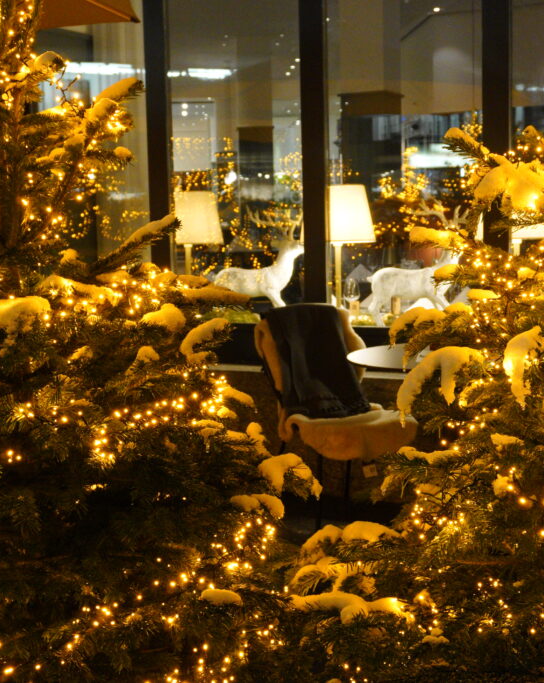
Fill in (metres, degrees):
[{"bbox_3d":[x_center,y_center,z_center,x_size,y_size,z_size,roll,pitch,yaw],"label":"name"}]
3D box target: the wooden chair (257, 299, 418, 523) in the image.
[{"bbox_3d":[0.247,0.319,4.300,0.480,0.880,0.550,-5,7,-32],"label":"wooden chair"}]

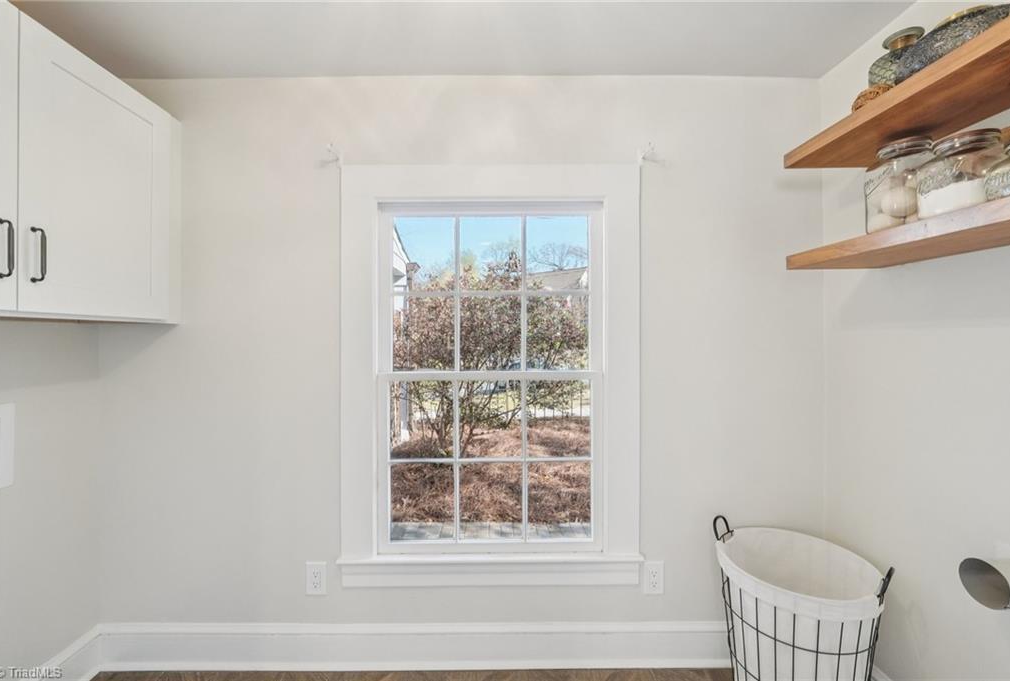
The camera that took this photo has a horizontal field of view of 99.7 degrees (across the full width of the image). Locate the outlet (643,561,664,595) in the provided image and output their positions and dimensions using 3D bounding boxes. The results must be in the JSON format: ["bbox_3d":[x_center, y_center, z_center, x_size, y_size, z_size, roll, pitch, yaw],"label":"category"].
[{"bbox_3d":[0.553,0.880,1.582,0.077,0.123,0.008,0,0,0],"label":"outlet"}]

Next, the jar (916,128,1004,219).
[{"bbox_3d":[0.965,-0.344,0.885,0.120,0.160,0.120,0,0,0],"label":"jar"}]

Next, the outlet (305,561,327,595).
[{"bbox_3d":[-0.699,0.881,1.582,0.077,0.123,0.008,0,0,0],"label":"outlet"}]

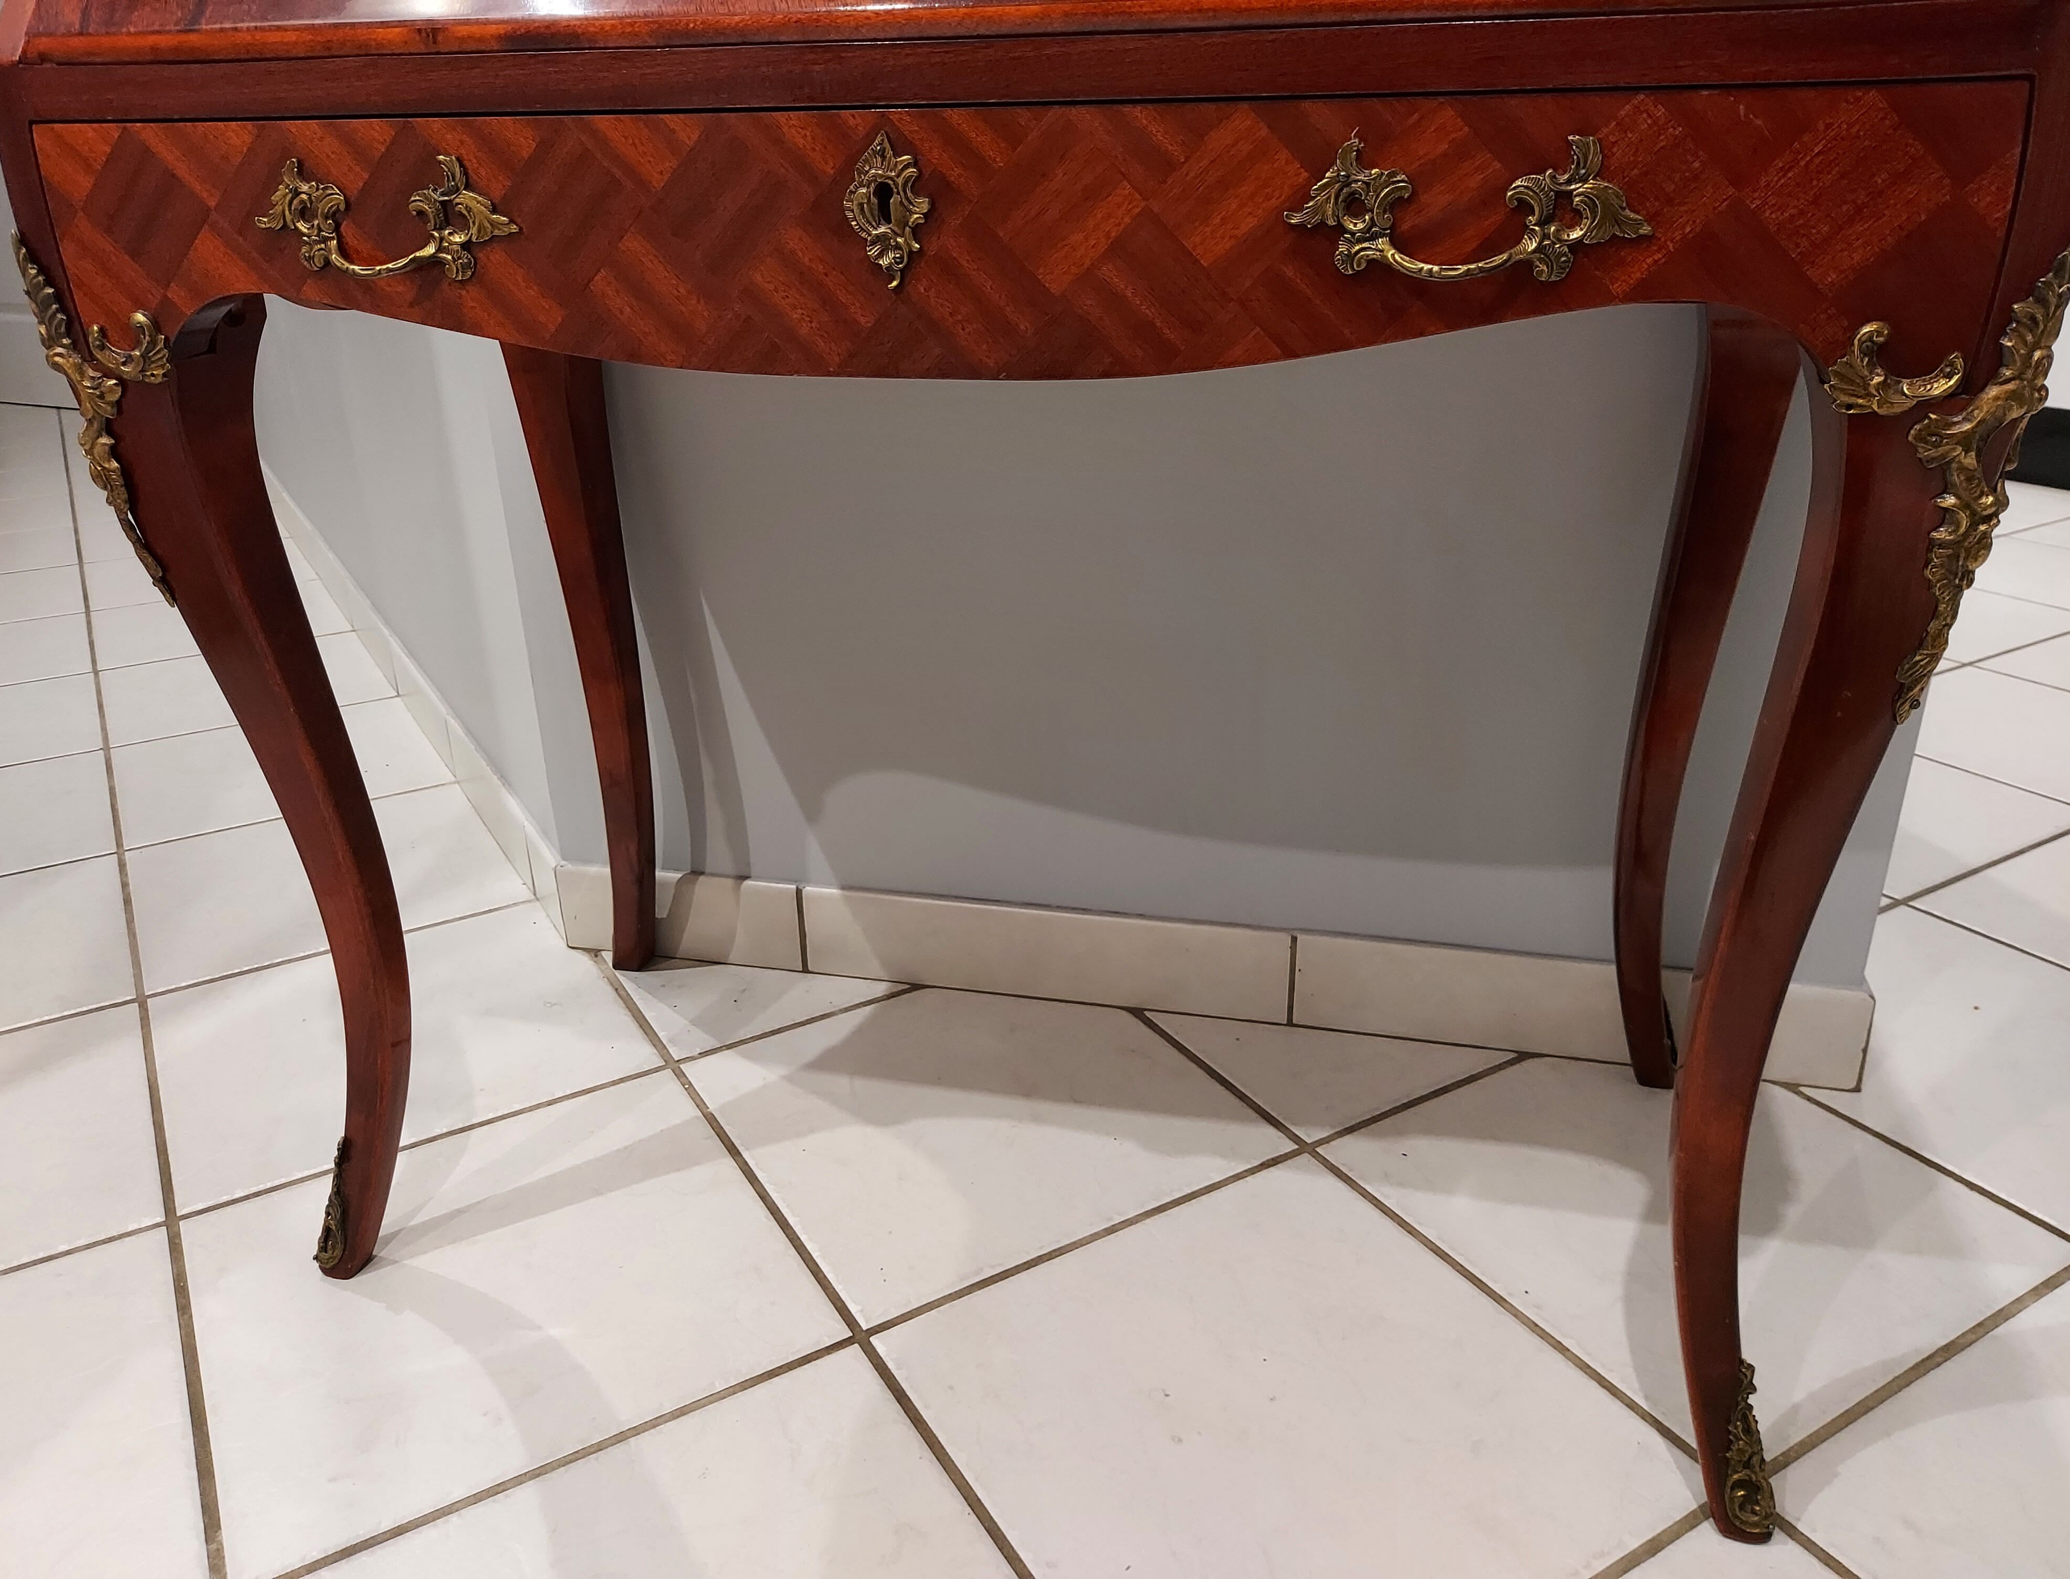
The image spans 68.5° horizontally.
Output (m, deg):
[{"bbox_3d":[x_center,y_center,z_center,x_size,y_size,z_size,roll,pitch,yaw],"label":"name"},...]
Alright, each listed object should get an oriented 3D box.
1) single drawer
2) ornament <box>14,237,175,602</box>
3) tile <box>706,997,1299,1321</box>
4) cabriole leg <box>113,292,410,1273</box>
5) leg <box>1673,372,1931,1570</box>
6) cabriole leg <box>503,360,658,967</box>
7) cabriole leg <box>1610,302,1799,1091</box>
[{"bbox_3d":[-0.019,-0.265,0.716,0.756,0.099,0.337,5,24,13],"label":"single drawer"},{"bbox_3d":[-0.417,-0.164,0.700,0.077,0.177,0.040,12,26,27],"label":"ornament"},{"bbox_3d":[-0.044,0.233,1.101,0.330,0.009,0.330,-14,26,-28],"label":"tile"},{"bbox_3d":[-0.410,0.039,0.827,0.072,0.573,0.084,5,24,13],"label":"cabriole leg"},{"bbox_3d":[0.326,0.105,0.654,0.072,0.566,0.084,5,24,13],"label":"leg"},{"bbox_3d":[-0.325,-0.096,1.149,0.077,0.566,0.108,5,24,13],"label":"cabriole leg"},{"bbox_3d":[0.417,-0.032,0.973,0.077,0.566,0.108,5,24,13],"label":"cabriole leg"}]

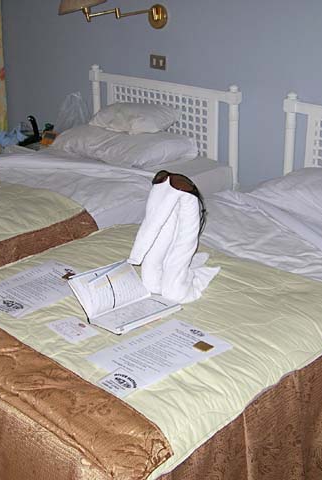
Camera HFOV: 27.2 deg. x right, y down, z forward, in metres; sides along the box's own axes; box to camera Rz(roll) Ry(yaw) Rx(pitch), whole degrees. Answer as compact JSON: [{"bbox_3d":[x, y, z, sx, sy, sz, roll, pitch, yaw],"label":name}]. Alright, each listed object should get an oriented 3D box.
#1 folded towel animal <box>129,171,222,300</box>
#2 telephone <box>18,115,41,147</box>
[{"bbox_3d":[0.049,-0.026,1.985,0.170,0.395,0.340,18,30,38],"label":"folded towel animal"},{"bbox_3d":[-0.809,-0.673,4.053,0.100,0.160,0.170,14,28,32],"label":"telephone"}]

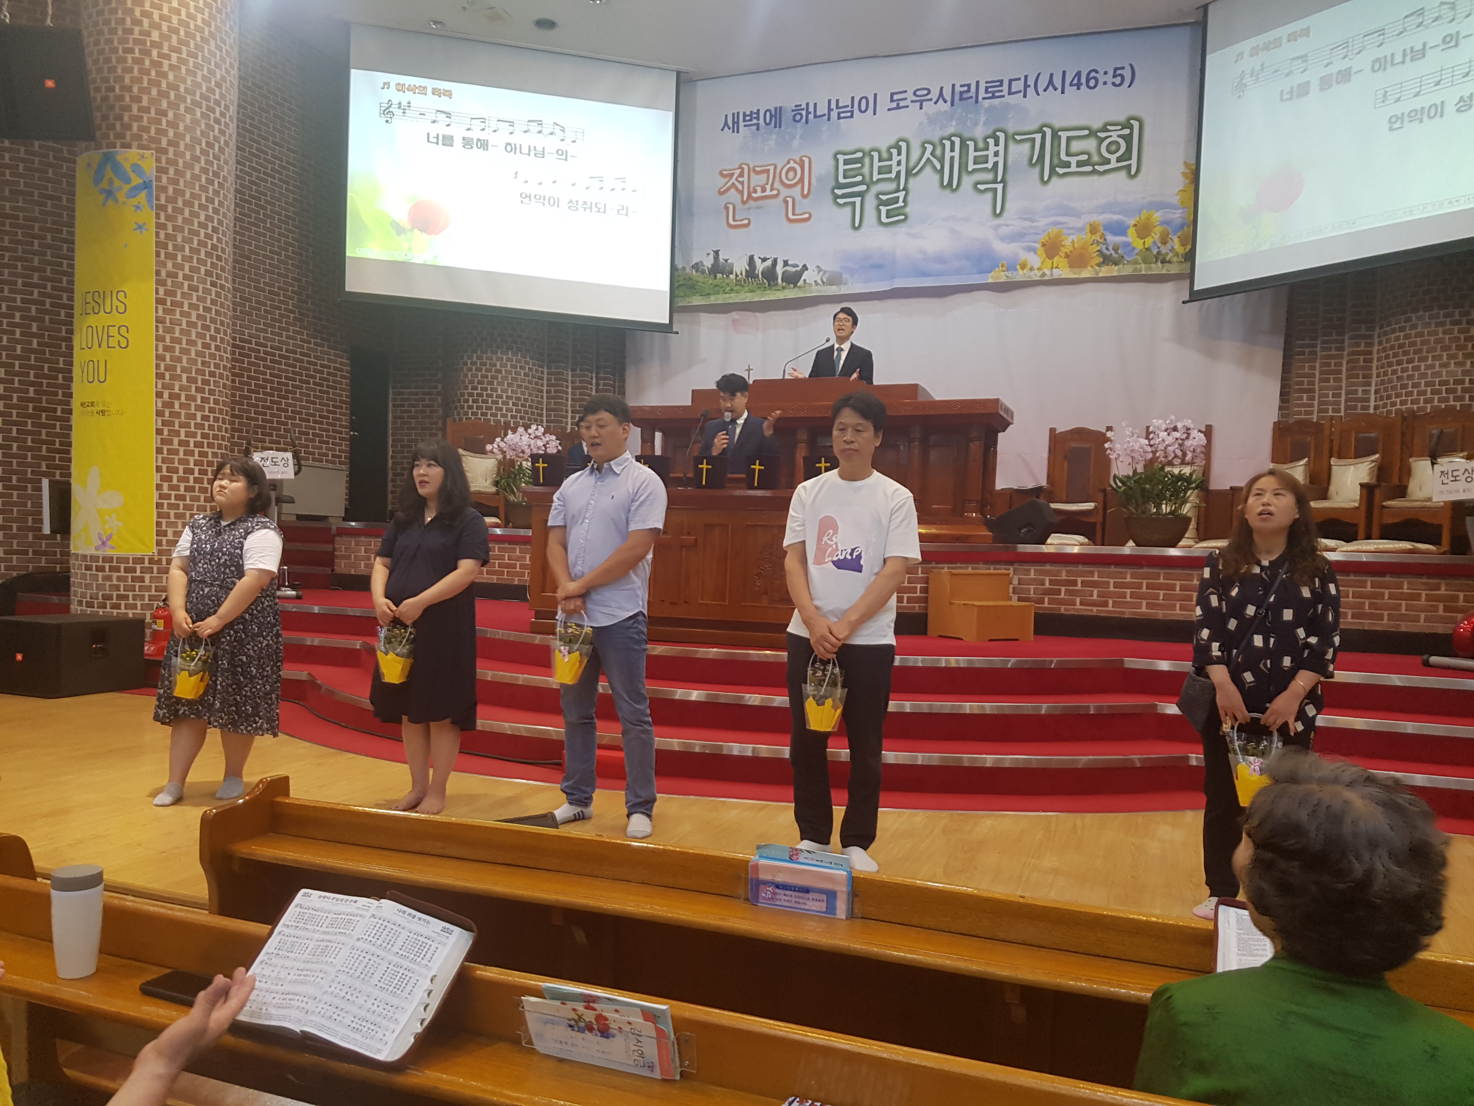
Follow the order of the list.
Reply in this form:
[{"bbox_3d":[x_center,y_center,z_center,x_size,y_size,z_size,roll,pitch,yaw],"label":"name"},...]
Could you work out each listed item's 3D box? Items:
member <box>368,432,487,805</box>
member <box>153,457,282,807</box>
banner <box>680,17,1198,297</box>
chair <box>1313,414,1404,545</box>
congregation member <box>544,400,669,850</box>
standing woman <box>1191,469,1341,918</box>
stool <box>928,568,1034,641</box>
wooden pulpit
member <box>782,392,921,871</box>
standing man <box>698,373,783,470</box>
[{"bbox_3d":[-1.358,0.310,4.830,0.490,1.611,0.420,2,2,22],"label":"member"},{"bbox_3d":[-2.277,0.323,4.860,0.510,1.483,0.420,2,1,8],"label":"member"},{"bbox_3d":[1.695,-3.623,10.581,5.142,2.245,0.050,2,2,19],"label":"banner"},{"bbox_3d":[4.443,-0.542,8.112,0.550,1.030,0.630,0,2,-28],"label":"chair"},{"bbox_3d":[-0.530,0.244,4.530,0.480,1.764,0.420,2,1,22],"label":"congregation member"},{"bbox_3d":[1.768,0.465,3.761,0.520,1.516,0.400,2,2,20],"label":"standing woman"},{"bbox_3d":[1.529,0.329,6.929,0.435,0.410,0.410,0,2,-28],"label":"stool"},{"bbox_3d":[0.324,-0.359,7.223,2.649,1.709,2.259,2,2,17],"label":"wooden pulpit"},{"bbox_3d":[0.435,0.284,4.184,0.530,1.787,0.380,2,2,16],"label":"member"},{"bbox_3d":[-0.004,-0.309,6.800,0.500,1.640,0.420,2,1,15],"label":"standing man"}]

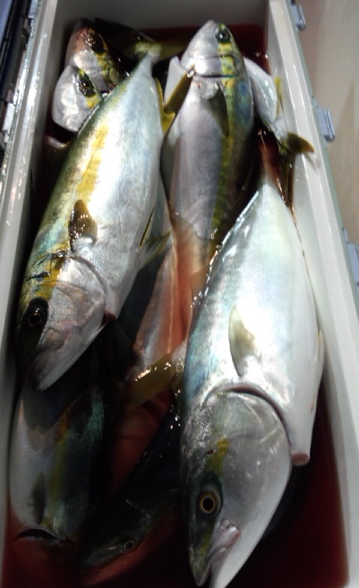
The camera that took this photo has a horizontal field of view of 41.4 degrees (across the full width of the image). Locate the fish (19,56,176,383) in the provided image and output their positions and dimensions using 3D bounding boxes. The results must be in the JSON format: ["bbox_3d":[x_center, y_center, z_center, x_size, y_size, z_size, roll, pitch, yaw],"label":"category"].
[{"bbox_3d":[-0.082,-0.149,0.588,0.132,0.080,0.516,-1,59,16],"label":"fish"}]

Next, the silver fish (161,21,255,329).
[{"bbox_3d":[0.042,-0.183,0.648,0.117,0.080,0.469,14,67,-27],"label":"silver fish"}]

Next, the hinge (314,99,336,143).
[{"bbox_3d":[0.183,-0.216,0.594,0.018,0.030,0.052,-1,62,-1],"label":"hinge"}]

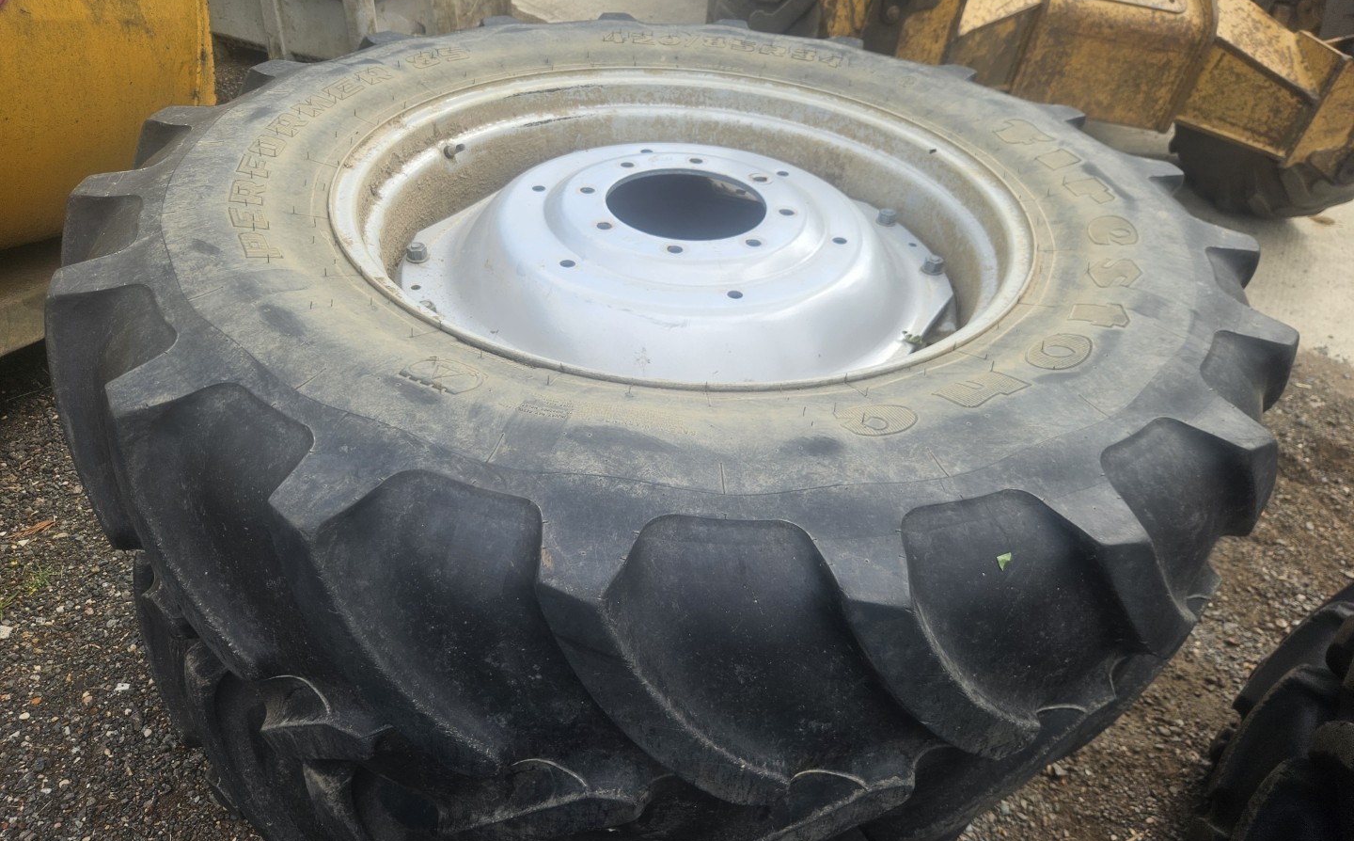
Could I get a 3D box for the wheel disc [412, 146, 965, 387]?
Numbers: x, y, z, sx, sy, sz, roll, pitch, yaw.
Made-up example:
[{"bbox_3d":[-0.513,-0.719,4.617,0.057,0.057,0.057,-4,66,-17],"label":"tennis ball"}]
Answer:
[{"bbox_3d":[0.010,-0.258,1.267,0.775,0.110,0.775,3,39,-2],"label":"wheel disc"}]

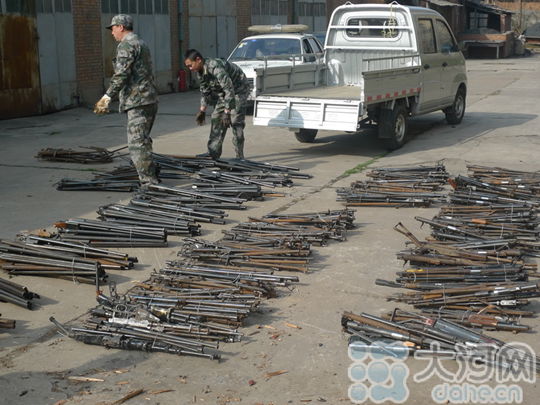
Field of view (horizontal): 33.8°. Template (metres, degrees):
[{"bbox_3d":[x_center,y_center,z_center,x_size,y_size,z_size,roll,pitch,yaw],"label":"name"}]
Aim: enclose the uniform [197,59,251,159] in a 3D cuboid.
[{"bbox_3d":[-0.564,-1.186,11.068,0.600,1.200,0.500,-6,13,-27],"label":"uniform"}]

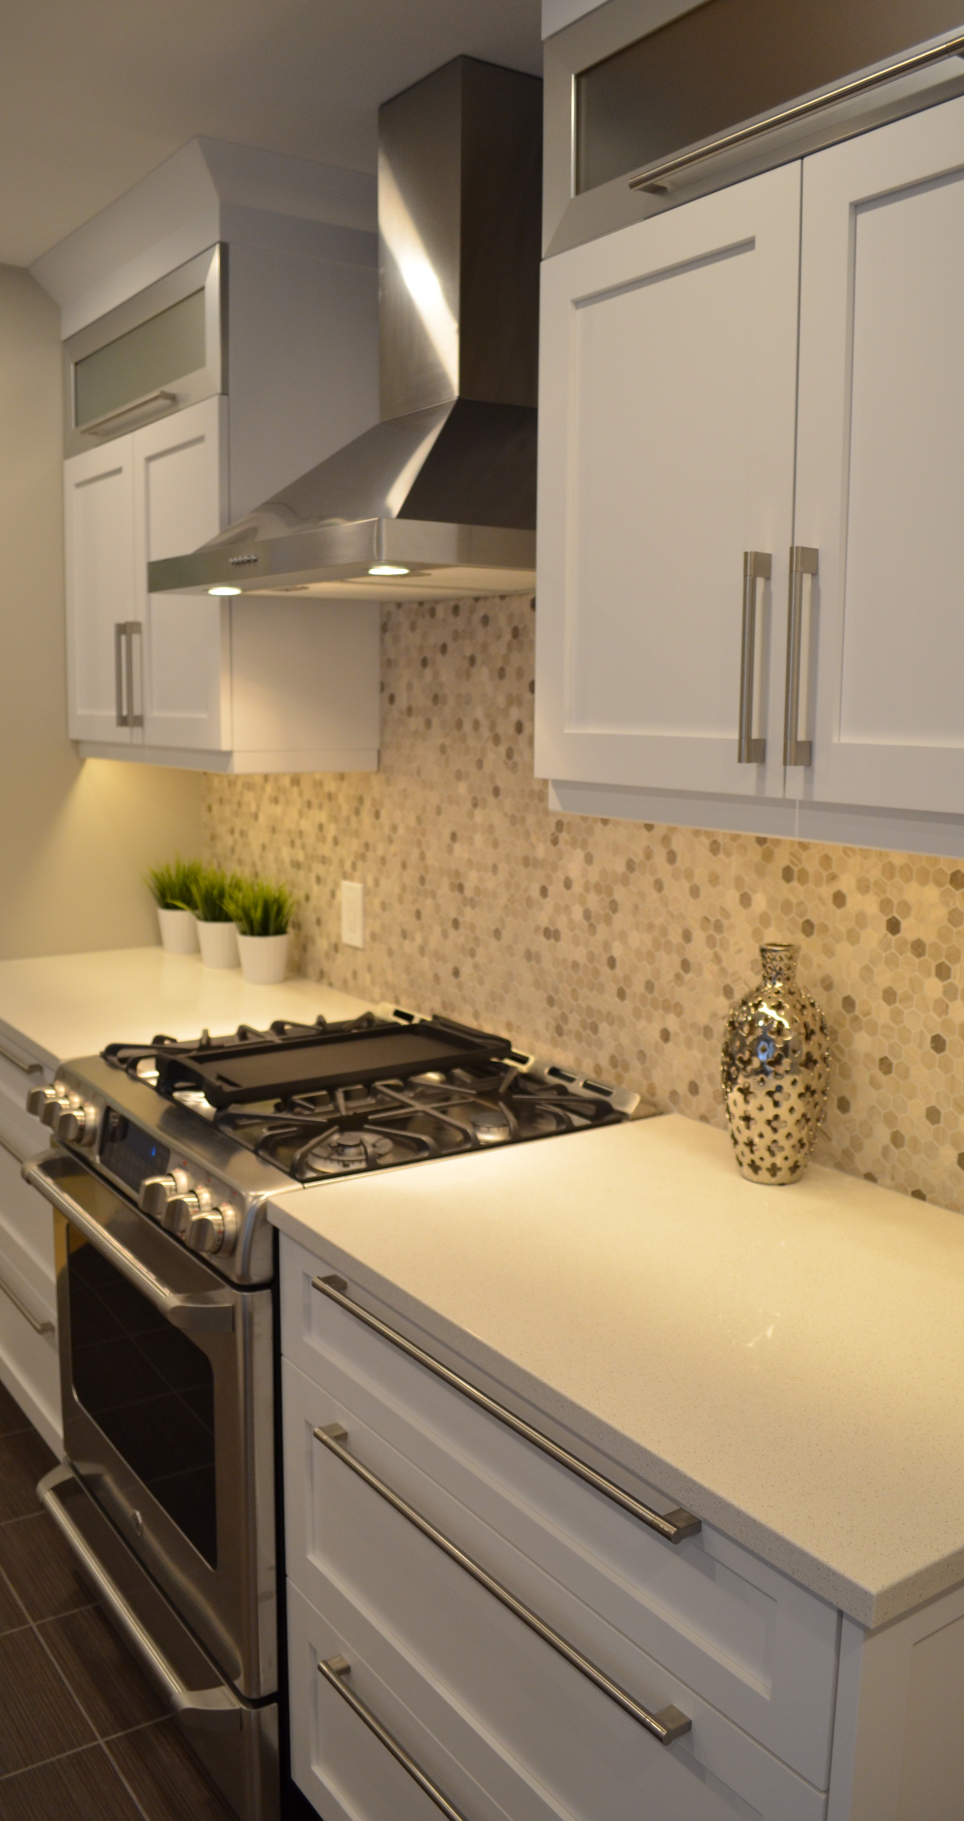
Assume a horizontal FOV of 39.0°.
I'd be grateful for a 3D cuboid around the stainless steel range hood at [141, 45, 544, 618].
[{"bbox_3d":[-0.139,-0.857,2.023,0.462,0.734,0.746,-6,11,-35],"label":"stainless steel range hood"}]

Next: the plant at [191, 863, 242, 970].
[{"bbox_3d":[-0.583,0.018,3.043,0.142,0.213,0.142,-6,11,-35],"label":"plant"}]

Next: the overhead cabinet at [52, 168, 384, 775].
[{"bbox_3d":[-0.560,-0.801,2.741,0.332,1.000,0.808,-6,11,-35],"label":"overhead cabinet"}]

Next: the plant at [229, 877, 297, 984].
[{"bbox_3d":[-0.463,0.045,2.877,0.142,0.213,0.142,1,9,0],"label":"plant"}]

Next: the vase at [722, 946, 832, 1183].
[{"bbox_3d":[0.373,0.193,1.708,0.136,0.292,0.136,1,9,0],"label":"vase"}]

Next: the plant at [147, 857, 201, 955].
[{"bbox_3d":[-0.712,-0.010,3.217,0.142,0.213,0.142,-6,11,-35],"label":"plant"}]

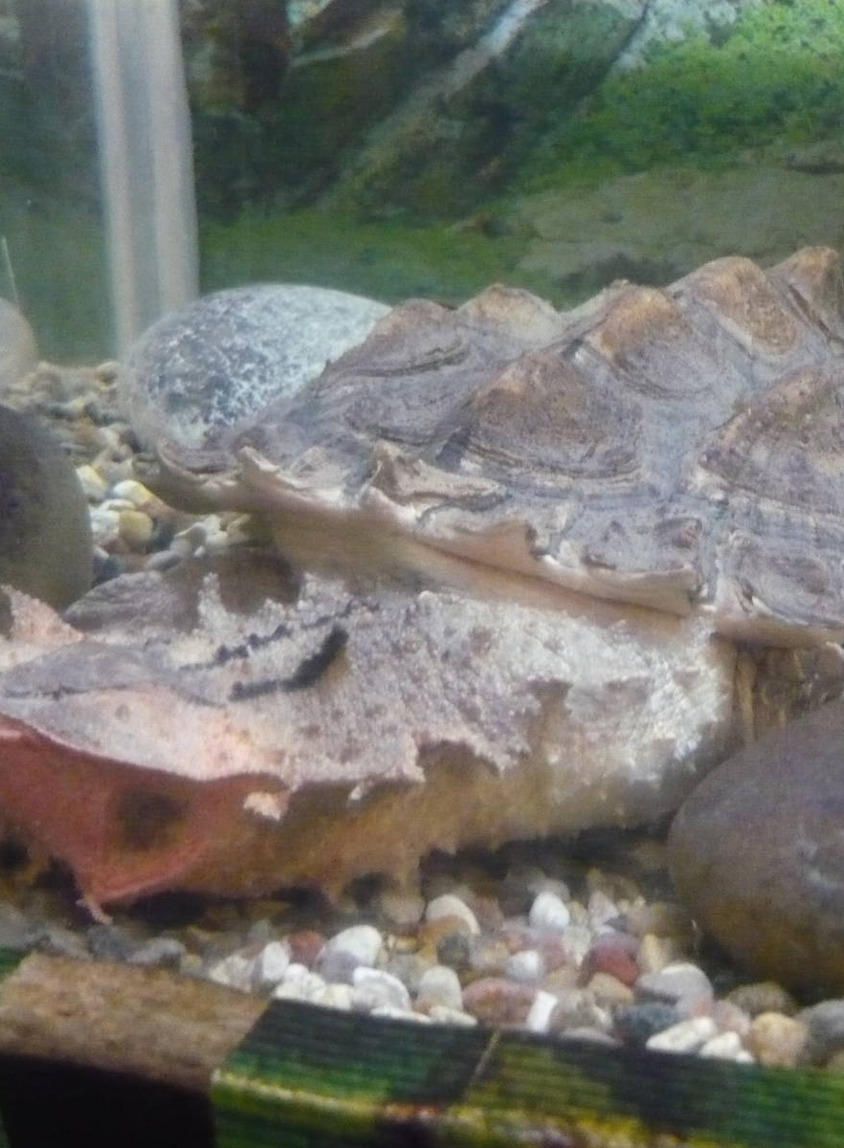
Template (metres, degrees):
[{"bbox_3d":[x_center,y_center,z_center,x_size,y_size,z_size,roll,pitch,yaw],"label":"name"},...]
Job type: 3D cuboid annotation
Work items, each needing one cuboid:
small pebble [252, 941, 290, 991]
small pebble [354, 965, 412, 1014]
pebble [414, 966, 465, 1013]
[{"bbox_3d":[-0.052,0.137,0.513,0.011,0.015,0.014,-1,20,-6],"label":"small pebble"},{"bbox_3d":[-0.012,0.124,0.433,0.018,0.012,0.015,0,22,0],"label":"small pebble"},{"bbox_3d":[0.005,0.119,0.417,0.014,0.015,0.013,1,19,1],"label":"pebble"}]

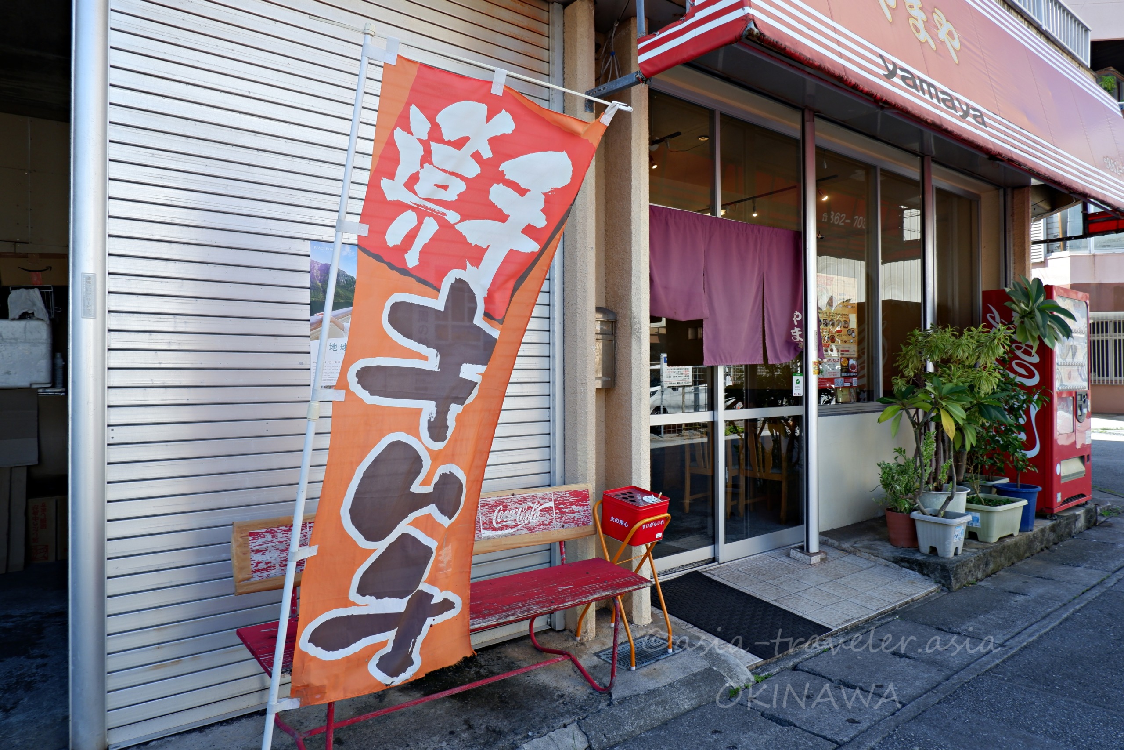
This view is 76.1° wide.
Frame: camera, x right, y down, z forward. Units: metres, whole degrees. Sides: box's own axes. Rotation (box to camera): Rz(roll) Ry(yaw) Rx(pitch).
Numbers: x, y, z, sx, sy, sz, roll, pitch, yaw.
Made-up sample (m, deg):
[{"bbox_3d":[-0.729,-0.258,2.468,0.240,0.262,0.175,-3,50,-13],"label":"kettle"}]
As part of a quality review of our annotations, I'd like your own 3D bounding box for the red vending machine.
[{"bbox_3d":[4.068,0.212,6.135,0.940,1.830,0.520,0,0,-38],"label":"red vending machine"}]

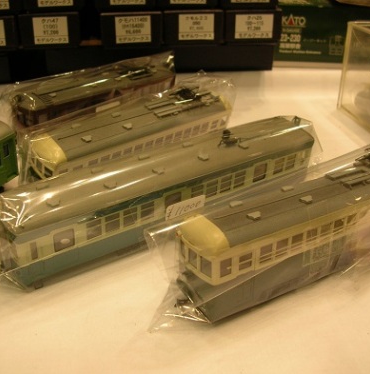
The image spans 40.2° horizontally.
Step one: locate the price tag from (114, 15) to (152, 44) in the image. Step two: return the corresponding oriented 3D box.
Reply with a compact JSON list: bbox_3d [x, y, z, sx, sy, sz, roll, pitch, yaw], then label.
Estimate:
[{"bbox_3d":[-0.058,-0.175,0.563,0.040,0.028,0.001,-3,27,-9],"label":"price tag"}]

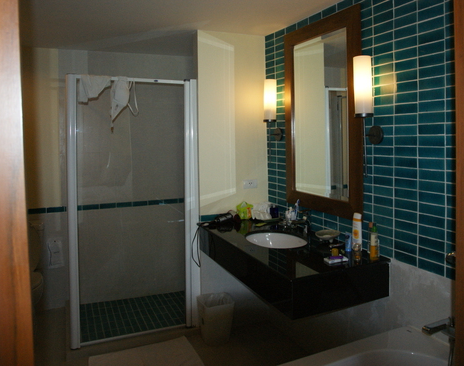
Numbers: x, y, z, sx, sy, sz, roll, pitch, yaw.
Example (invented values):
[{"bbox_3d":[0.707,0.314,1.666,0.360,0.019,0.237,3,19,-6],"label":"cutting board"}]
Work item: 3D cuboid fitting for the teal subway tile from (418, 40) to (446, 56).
[{"bbox_3d":[0.879,-0.593,1.804,0.010,0.049,0.148,-3,5,-22],"label":"teal subway tile"}]

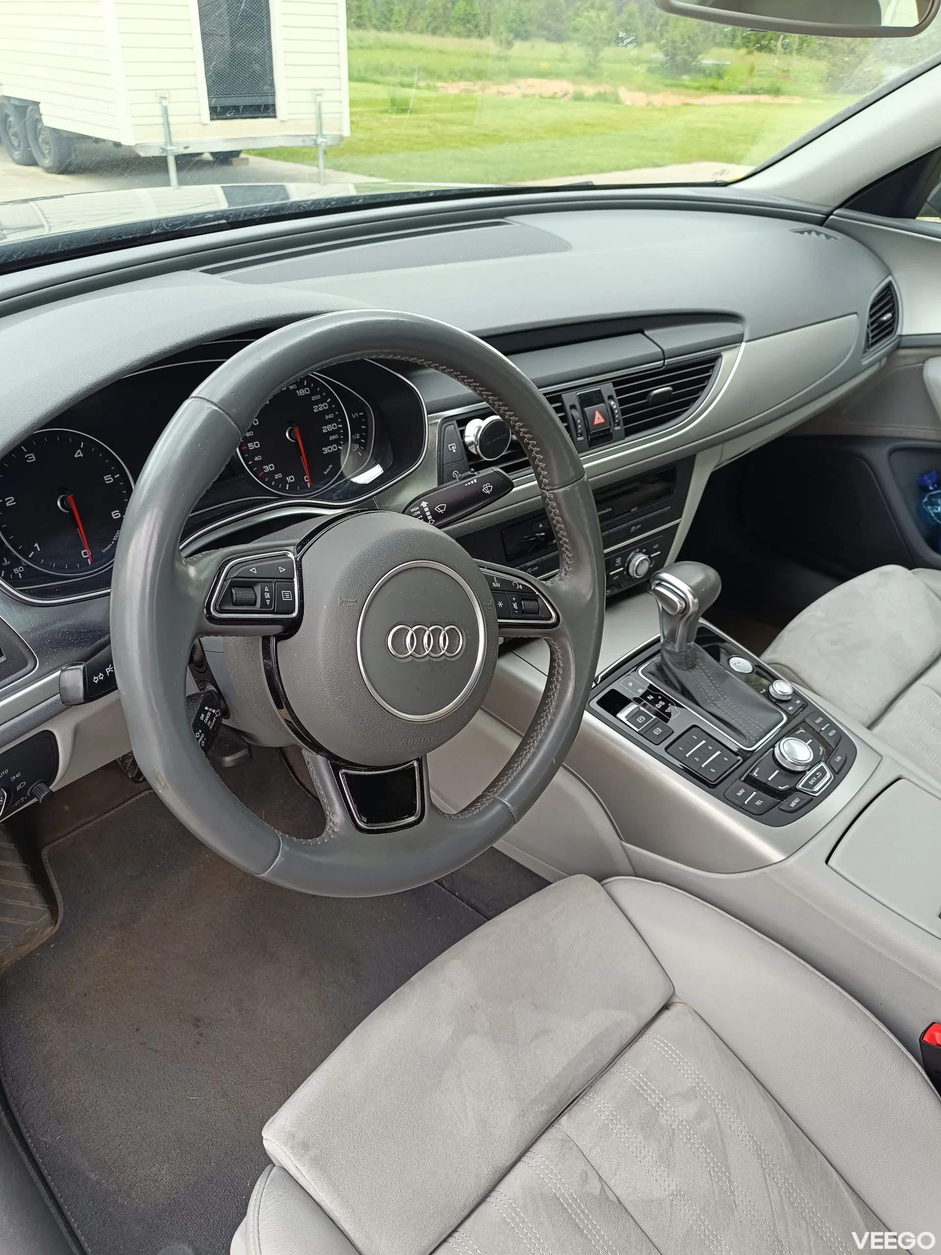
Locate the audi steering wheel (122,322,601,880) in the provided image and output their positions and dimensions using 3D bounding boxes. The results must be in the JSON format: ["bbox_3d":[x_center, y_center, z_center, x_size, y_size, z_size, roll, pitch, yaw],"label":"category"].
[{"bbox_3d":[-0.059,-0.014,0.589,0.375,0.375,0.100,1,4,-41],"label":"audi steering wheel"}]

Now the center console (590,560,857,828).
[{"bbox_3d":[0.273,0.054,0.846,0.210,0.130,0.242,-26,53,-36],"label":"center console"}]

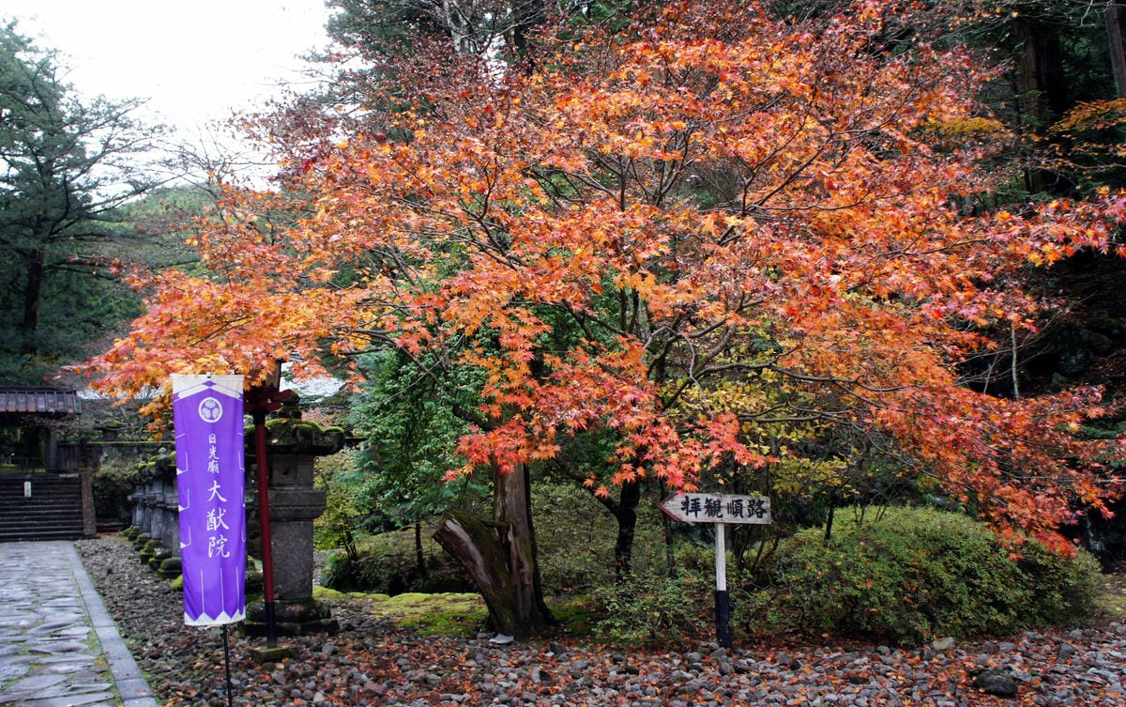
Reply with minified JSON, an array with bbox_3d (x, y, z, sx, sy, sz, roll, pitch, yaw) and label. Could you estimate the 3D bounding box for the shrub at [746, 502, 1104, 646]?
[{"bbox_3d":[3.717,2.287,9.216,3.500,1.215,2.500,-2,-8,12],"label":"shrub"}]

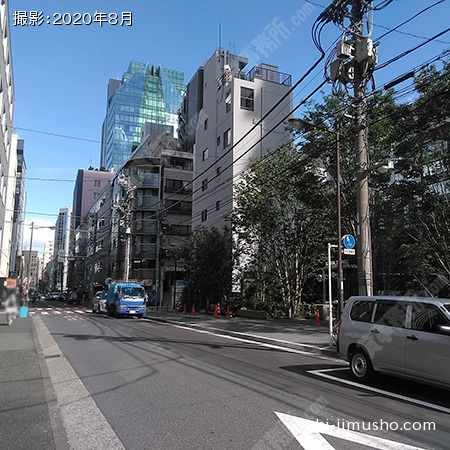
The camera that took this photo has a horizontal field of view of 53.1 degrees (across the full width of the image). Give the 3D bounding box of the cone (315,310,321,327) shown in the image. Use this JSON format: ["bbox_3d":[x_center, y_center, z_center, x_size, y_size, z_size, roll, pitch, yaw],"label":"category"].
[{"bbox_3d":[4.166,4.216,20.300,0.320,0.720,0.320,5,-10,-23],"label":"cone"}]

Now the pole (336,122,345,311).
[{"bbox_3d":[3.334,0.087,12.967,0.170,6.571,0.170,5,-10,-23],"label":"pole"}]

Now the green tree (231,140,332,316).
[{"bbox_3d":[3.549,0.237,28.321,5.400,11.040,5.800,1,-9,0],"label":"green tree"}]

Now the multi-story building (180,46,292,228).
[{"bbox_3d":[1.339,-3.674,41.249,5.800,23.000,9.800,5,-10,-24],"label":"multi-story building"}]

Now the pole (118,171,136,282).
[{"bbox_3d":[-8.802,1.449,41.199,1.600,12.511,1.100,5,-10,-23],"label":"pole"}]

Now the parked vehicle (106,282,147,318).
[{"bbox_3d":[-6.731,5.135,30.563,1.770,2.220,5.200,5,-10,-23],"label":"parked vehicle"}]

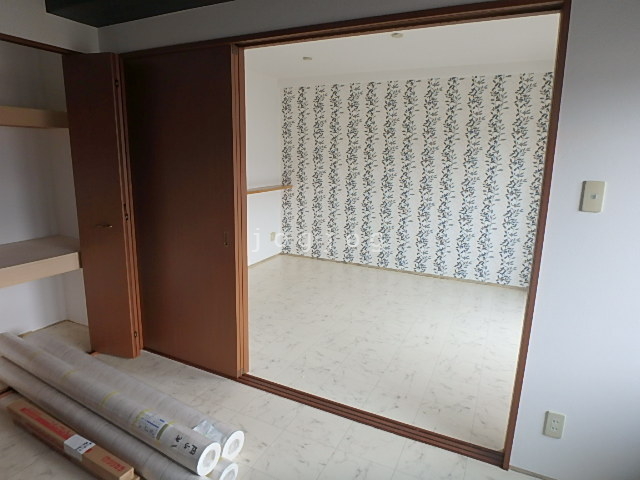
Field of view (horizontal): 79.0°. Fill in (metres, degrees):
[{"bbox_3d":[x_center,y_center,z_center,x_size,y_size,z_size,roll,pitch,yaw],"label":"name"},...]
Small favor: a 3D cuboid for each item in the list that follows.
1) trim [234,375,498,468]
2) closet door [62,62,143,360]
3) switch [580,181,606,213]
[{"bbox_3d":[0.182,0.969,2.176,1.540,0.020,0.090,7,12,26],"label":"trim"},{"bbox_3d":[-1.433,-0.162,2.576,0.350,1.980,0.060,4,11,14],"label":"closet door"},{"bbox_3d":[1.052,-0.166,1.492,0.070,0.120,0.012,7,12,26],"label":"switch"}]

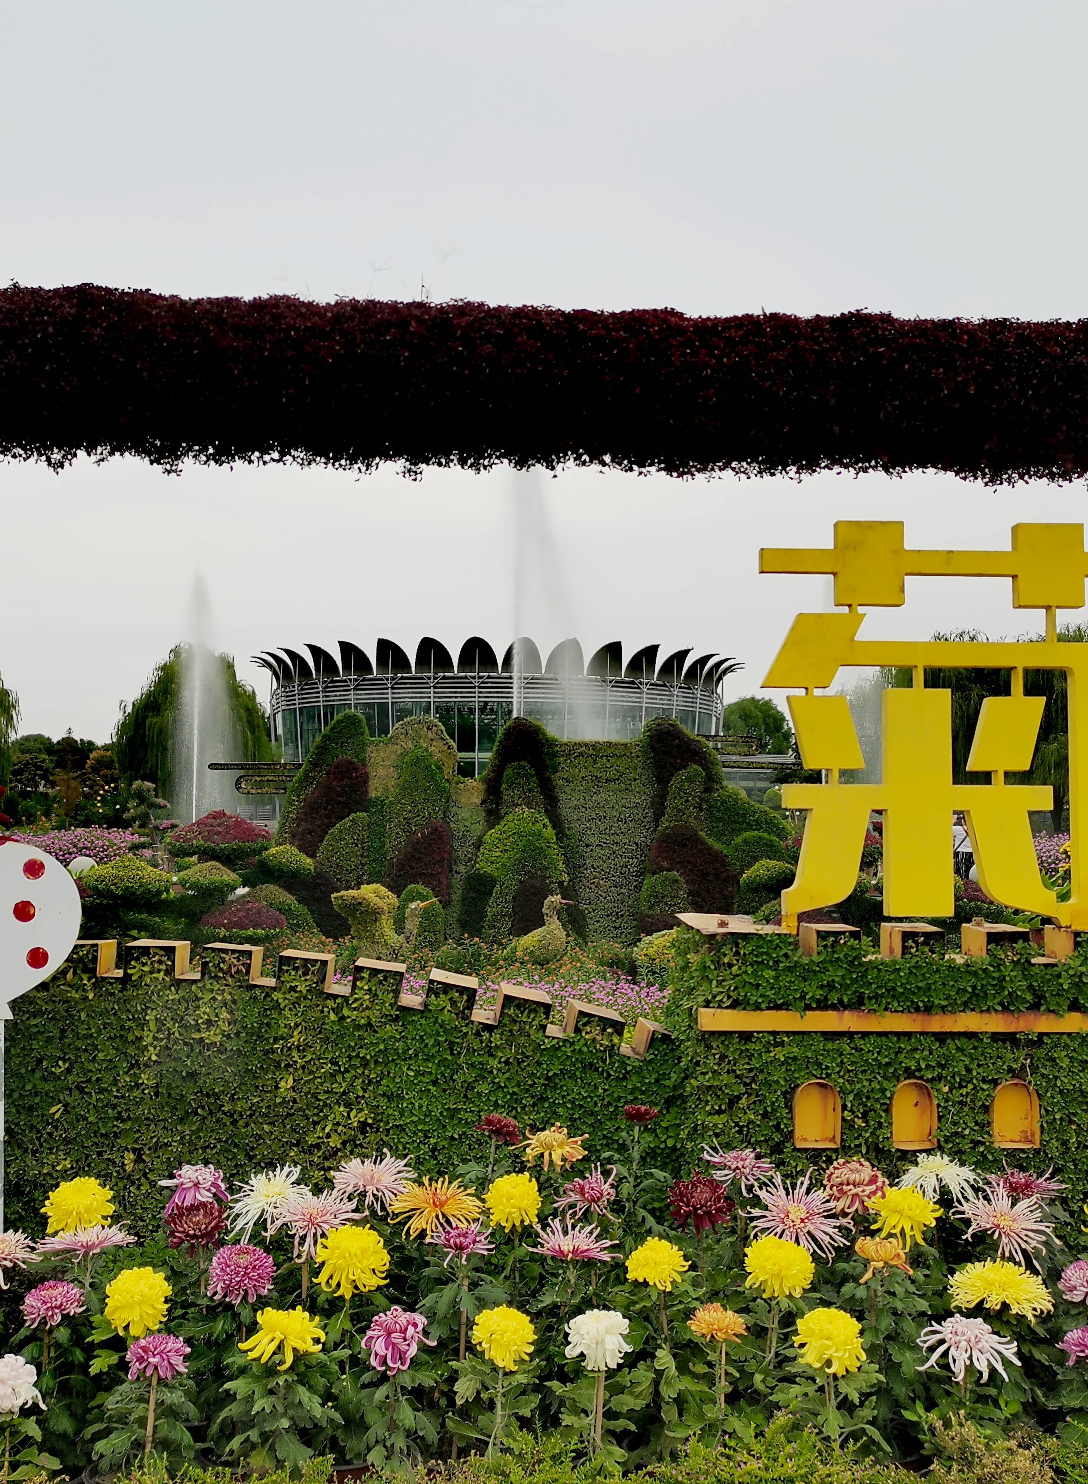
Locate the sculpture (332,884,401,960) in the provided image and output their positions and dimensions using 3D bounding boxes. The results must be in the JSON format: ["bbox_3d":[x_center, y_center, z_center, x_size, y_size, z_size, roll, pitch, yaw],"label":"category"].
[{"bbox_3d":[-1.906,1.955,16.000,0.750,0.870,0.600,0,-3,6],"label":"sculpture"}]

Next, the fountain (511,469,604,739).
[{"bbox_3d":[0.390,-2.990,50.000,3.200,12.800,2.800,1,-3,0],"label":"fountain"}]

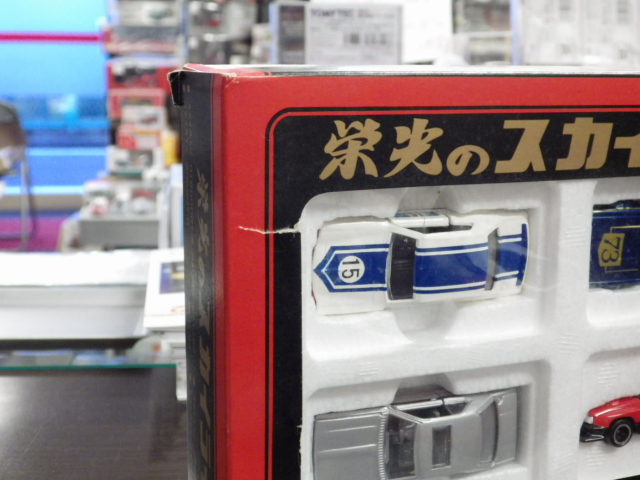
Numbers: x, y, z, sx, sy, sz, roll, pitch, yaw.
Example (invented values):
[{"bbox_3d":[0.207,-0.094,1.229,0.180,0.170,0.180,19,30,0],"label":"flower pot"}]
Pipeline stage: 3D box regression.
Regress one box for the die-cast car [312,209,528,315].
[{"bbox_3d":[0.030,0.006,0.323,0.072,0.028,0.022,-4,11,-25],"label":"die-cast car"}]

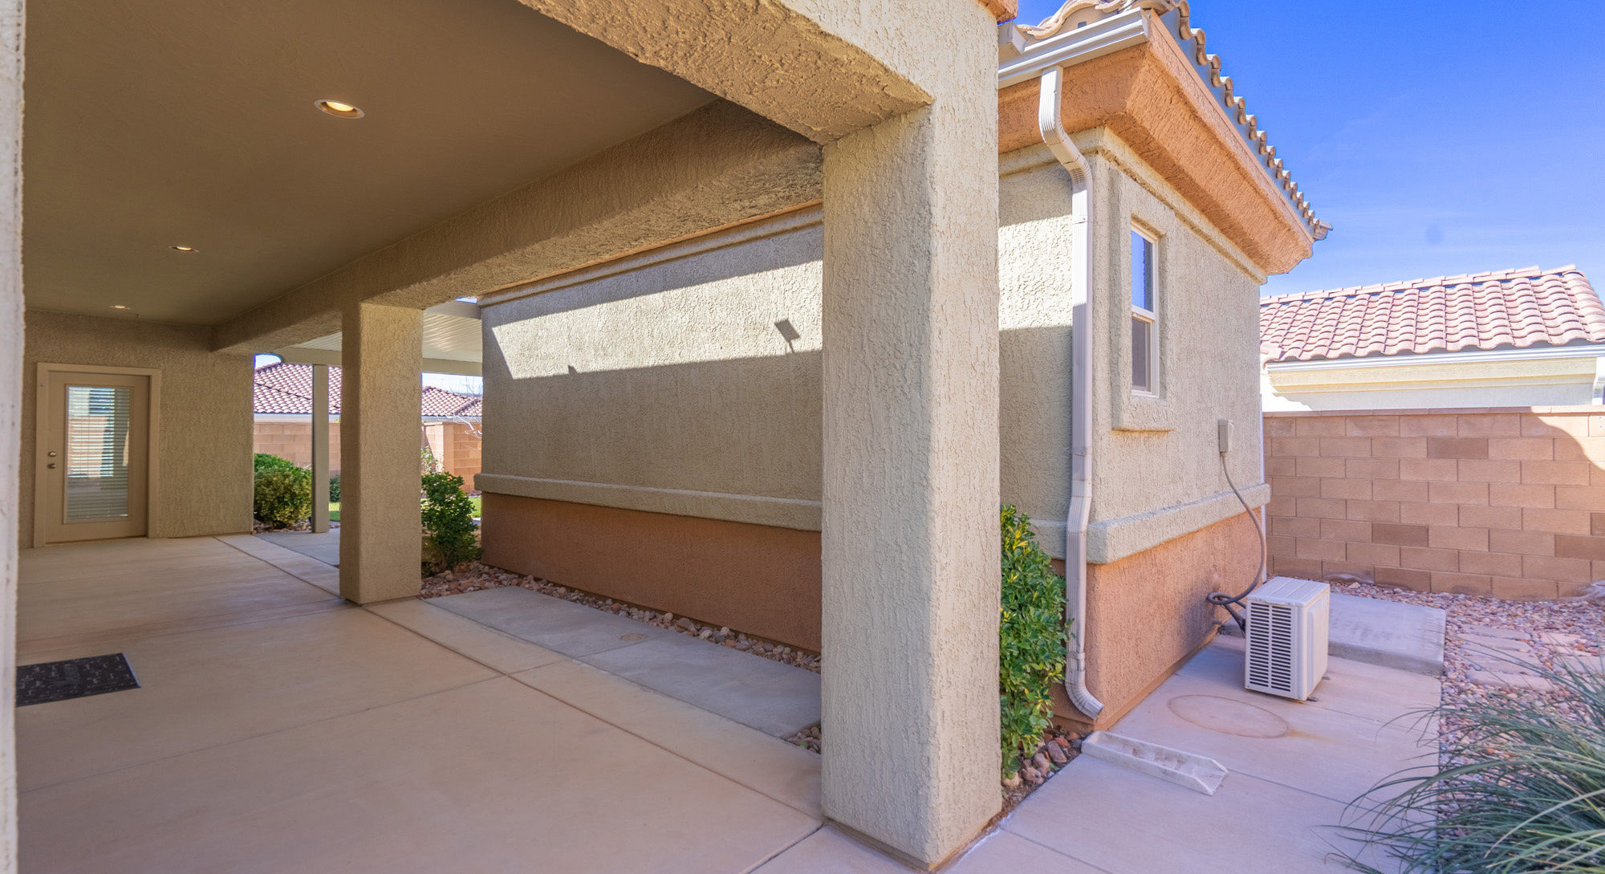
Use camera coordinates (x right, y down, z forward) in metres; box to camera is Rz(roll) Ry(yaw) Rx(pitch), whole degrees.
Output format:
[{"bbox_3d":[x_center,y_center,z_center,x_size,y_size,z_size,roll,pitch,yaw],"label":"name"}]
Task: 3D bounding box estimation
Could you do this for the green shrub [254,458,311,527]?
[{"bbox_3d":[-7.850,0.840,10.750,1.000,0.920,1.000,0,0,41],"label":"green shrub"}]

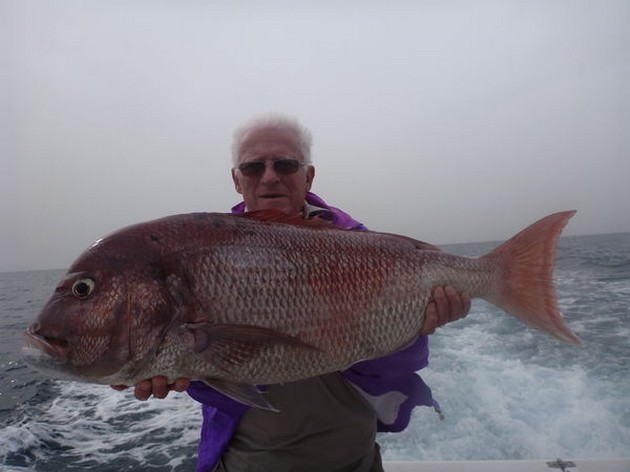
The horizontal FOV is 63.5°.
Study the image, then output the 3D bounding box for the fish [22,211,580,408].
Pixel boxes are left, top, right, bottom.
[{"bbox_3d":[0.002,0.100,0.810,0.885,0.305,0.150,-6,-3,-7],"label":"fish"}]

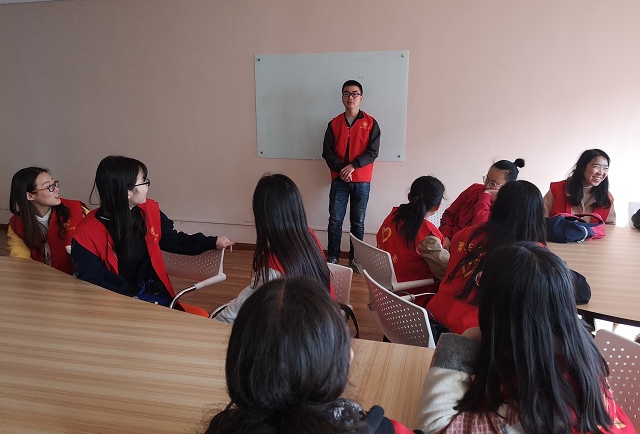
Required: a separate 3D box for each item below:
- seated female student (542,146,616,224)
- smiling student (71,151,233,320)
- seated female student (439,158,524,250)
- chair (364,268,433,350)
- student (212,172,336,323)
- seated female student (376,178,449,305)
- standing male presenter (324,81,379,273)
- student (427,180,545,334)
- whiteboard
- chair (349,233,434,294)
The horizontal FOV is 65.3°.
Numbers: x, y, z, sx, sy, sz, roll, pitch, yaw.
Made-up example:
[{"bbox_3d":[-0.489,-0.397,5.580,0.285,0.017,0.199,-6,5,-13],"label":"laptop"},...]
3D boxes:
[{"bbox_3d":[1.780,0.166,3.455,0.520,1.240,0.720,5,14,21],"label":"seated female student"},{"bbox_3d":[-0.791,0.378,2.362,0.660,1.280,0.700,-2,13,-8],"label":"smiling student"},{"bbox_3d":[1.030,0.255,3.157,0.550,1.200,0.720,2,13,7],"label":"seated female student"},{"bbox_3d":[0.516,0.672,2.145,0.570,0.840,0.560,-5,14,-21],"label":"chair"},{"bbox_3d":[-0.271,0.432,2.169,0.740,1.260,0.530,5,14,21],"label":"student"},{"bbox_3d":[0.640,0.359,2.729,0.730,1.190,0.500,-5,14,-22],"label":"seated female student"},{"bbox_3d":[0.279,-0.367,4.661,0.530,1.740,0.330,2,13,7],"label":"standing male presenter"},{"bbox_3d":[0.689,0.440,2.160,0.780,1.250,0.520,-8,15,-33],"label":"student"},{"bbox_3d":[0.081,-1.053,4.797,1.500,1.000,0.030,4,13,15],"label":"whiteboard"},{"bbox_3d":[0.489,0.518,2.763,0.560,0.830,0.560,-5,14,-22],"label":"chair"}]

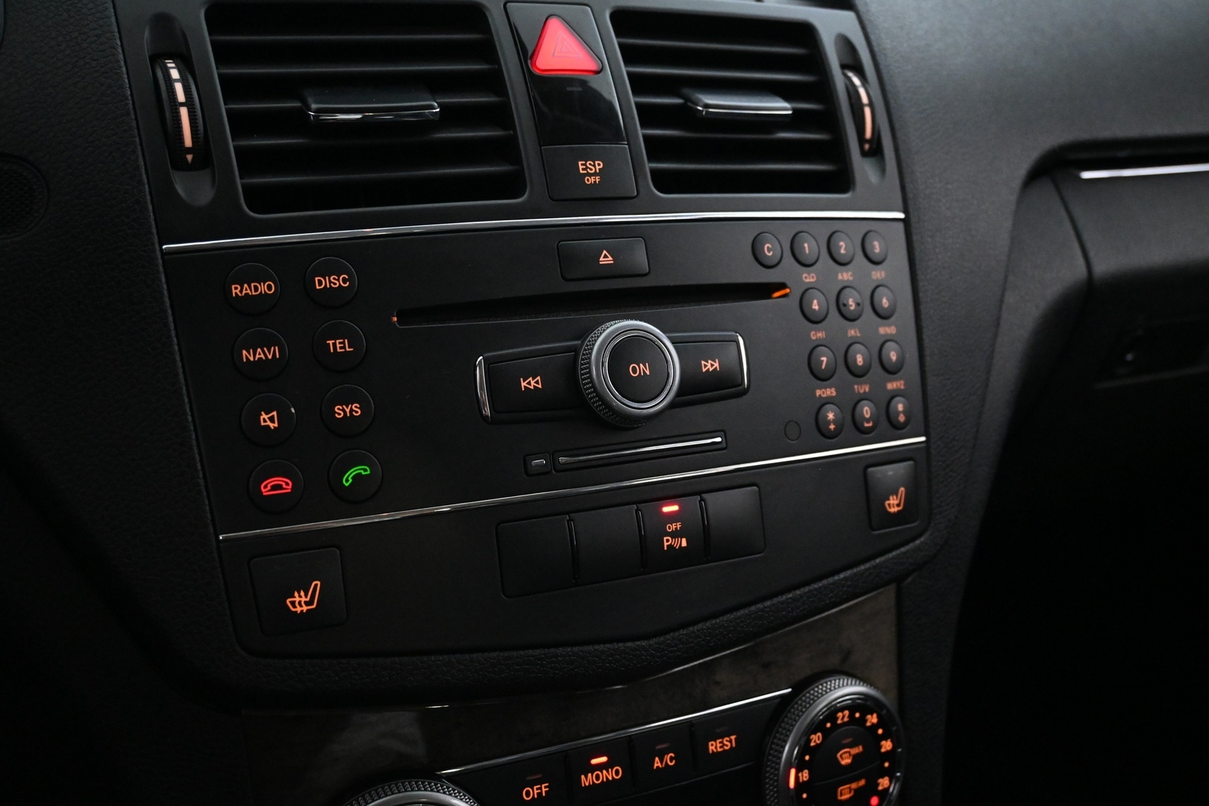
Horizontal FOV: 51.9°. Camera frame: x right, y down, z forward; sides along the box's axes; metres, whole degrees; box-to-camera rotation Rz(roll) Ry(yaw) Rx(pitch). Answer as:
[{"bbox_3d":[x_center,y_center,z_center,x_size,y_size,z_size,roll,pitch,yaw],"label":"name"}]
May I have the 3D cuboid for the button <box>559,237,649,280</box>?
[{"bbox_3d":[-0.001,-0.042,0.366,0.028,0.012,0.005,-6,-6,-24],"label":"button"}]

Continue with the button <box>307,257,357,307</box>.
[{"bbox_3d":[-0.073,-0.032,0.332,0.014,0.014,0.004,-7,-3,-17],"label":"button"}]

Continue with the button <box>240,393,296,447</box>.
[{"bbox_3d":[-0.088,0.005,0.324,0.014,0.014,0.004,-7,-3,-15],"label":"button"}]

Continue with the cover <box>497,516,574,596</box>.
[{"bbox_3d":[-0.020,0.043,0.351,0.021,0.020,0.006,-6,1,-21],"label":"cover"}]

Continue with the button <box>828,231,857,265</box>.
[{"bbox_3d":[0.076,-0.050,0.403,0.011,0.011,0.004,-6,-3,-34],"label":"button"}]

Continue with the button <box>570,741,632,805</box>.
[{"bbox_3d":[-0.002,0.113,0.381,0.021,0.019,0.006,-6,7,-24],"label":"button"}]

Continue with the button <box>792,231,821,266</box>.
[{"bbox_3d":[0.063,-0.049,0.399,0.012,0.012,0.005,-6,-6,-31],"label":"button"}]

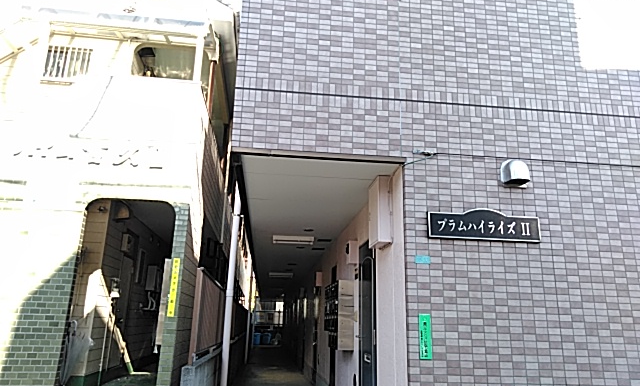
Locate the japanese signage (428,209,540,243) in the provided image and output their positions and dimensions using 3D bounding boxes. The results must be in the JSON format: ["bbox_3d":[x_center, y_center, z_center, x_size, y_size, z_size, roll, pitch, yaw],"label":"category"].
[{"bbox_3d":[1.298,0.247,3.927,0.905,0.252,0.040,3,-16,-6],"label":"japanese signage"}]

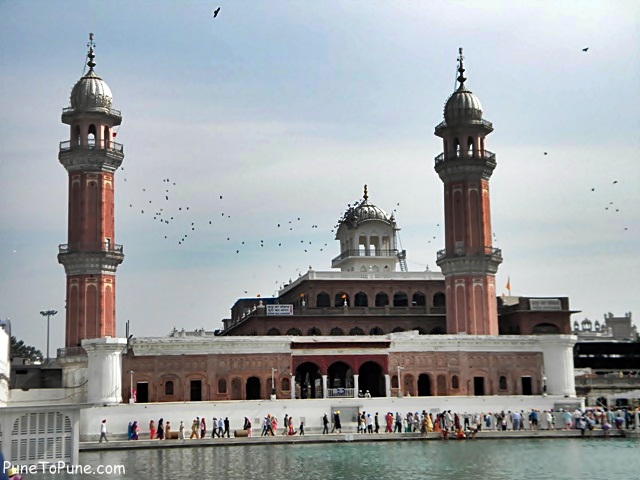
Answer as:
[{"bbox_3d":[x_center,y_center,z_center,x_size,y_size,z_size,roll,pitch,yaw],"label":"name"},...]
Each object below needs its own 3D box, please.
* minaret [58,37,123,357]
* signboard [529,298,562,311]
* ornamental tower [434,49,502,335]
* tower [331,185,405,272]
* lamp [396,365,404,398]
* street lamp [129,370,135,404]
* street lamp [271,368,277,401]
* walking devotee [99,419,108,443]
[{"bbox_3d":[-26.549,-5.928,119.346,7.400,36.940,7.400,1,-9,-11],"label":"minaret"},{"bbox_3d":[29.593,8.498,136.000,4.400,1.450,0.150,1,-9,-11],"label":"signboard"},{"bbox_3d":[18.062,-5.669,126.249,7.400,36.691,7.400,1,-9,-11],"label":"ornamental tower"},{"bbox_3d":[6.603,-1.614,144.886,7.200,12.409,9.000,1,-9,-11],"label":"tower"},{"bbox_3d":[7.118,12.558,91.431,0.550,2.844,0.420,1,-9,-11],"label":"lamp"},{"bbox_3d":[-15.857,12.464,87.369,0.500,2.799,0.420,1,-9,-11],"label":"street lamp"},{"bbox_3d":[-4.008,12.481,89.454,0.500,2.739,0.420,1,-9,-11],"label":"street lamp"},{"bbox_3d":[-16.312,14.400,78.071,0.720,1.707,0.500,1,-9,-11],"label":"walking devotee"}]

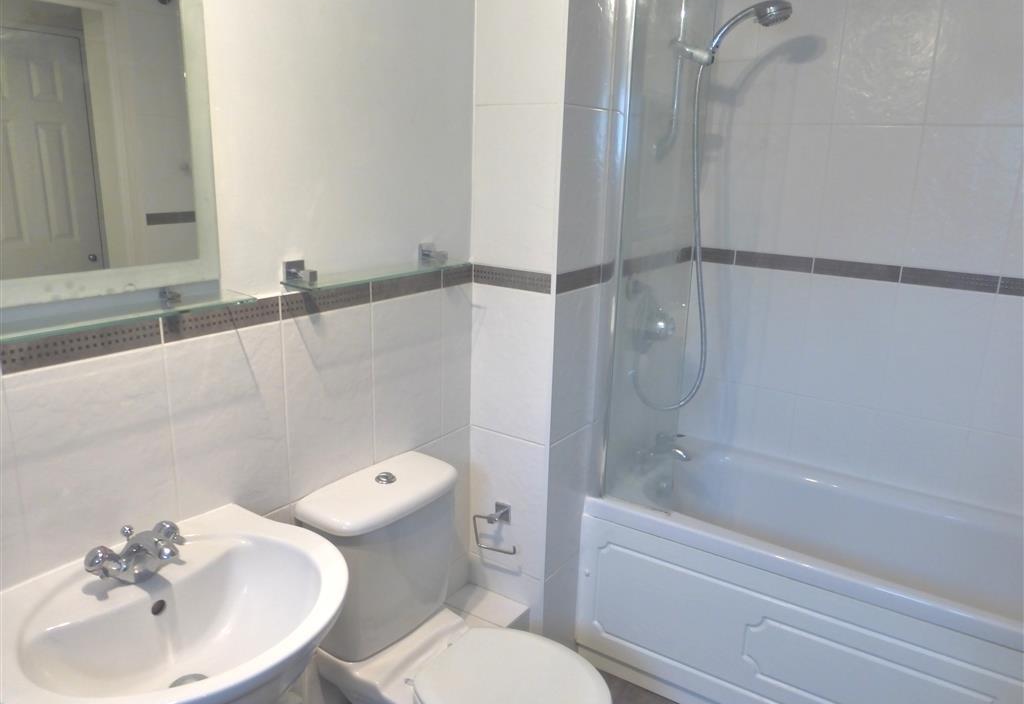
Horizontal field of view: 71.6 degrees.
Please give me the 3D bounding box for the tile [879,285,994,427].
[{"bbox_3d":[1.272,0.009,2.138,0.250,0.401,0.010,12,18,33],"label":"tile"}]

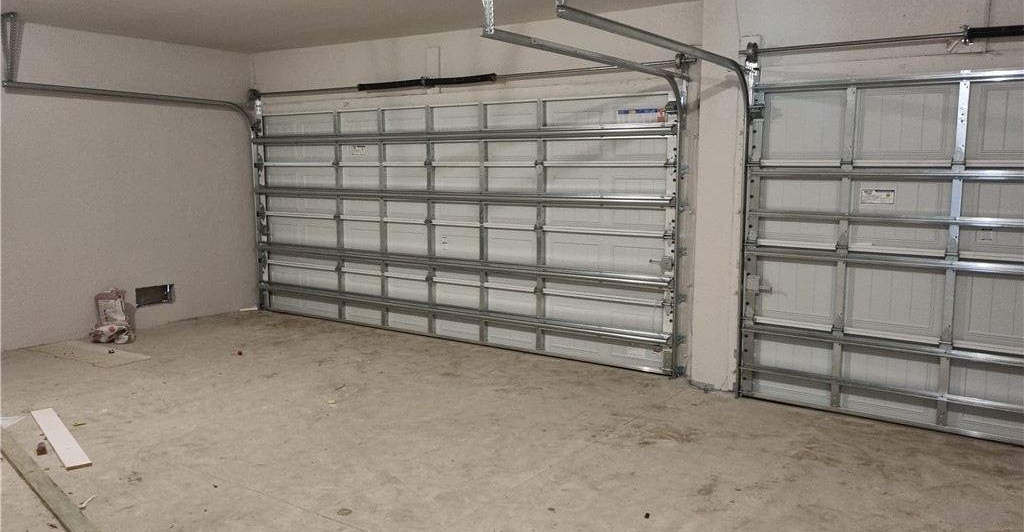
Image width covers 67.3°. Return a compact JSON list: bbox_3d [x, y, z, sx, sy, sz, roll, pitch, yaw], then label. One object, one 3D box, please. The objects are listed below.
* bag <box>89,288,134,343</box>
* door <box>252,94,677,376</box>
[{"bbox_3d":[-3.682,0.460,7.063,0.340,0.450,0.330,-4,8,-31],"label":"bag"},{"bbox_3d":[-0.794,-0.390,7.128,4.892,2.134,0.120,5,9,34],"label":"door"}]

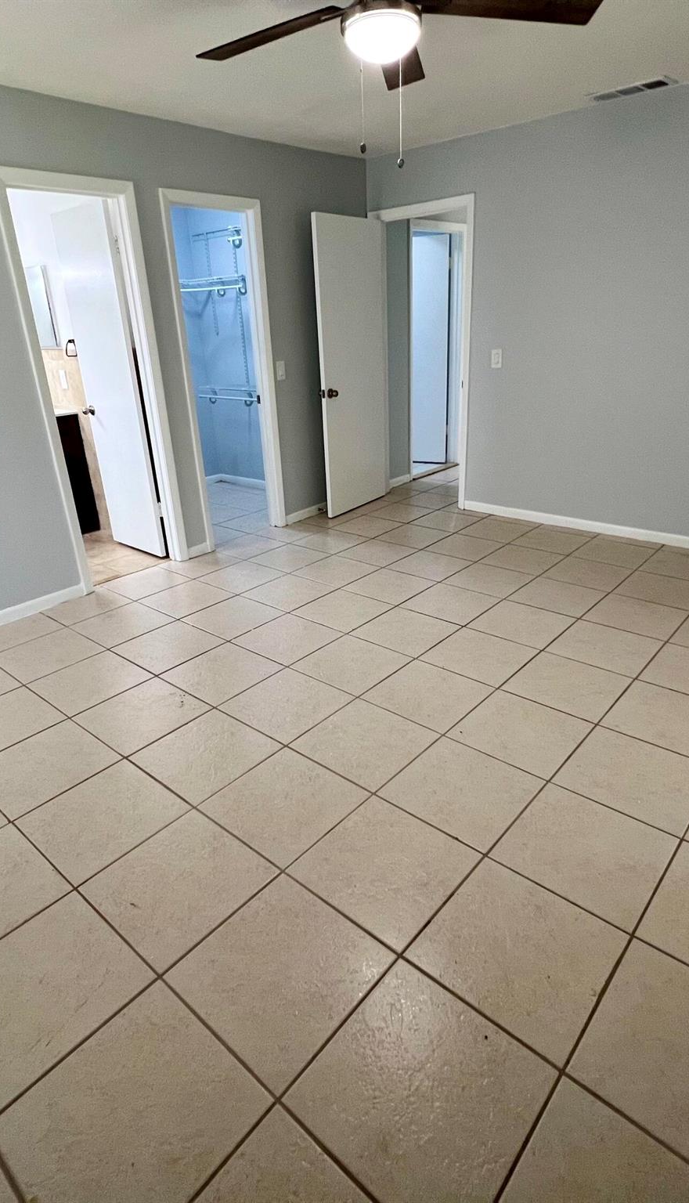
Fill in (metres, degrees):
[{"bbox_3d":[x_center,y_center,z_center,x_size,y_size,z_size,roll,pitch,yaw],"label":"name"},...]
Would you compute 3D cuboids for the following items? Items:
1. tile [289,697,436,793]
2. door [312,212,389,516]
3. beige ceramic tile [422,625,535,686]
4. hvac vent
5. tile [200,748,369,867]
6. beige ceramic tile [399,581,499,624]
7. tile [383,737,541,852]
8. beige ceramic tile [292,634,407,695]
[{"bbox_3d":[0.078,0.529,2.263,0.398,0.010,0.398,17,31,38],"label":"tile"},{"bbox_3d":[0.076,-1.767,4.701,0.040,2.091,0.807,13,28,33],"label":"door"},{"bbox_3d":[0.625,0.251,2.782,0.406,0.010,0.406,18,31,38],"label":"beige ceramic tile"},{"bbox_3d":[1.487,-2.666,3.140,0.400,0.025,0.180,19,33,37],"label":"hvac vent"},{"bbox_3d":[-0.195,0.663,1.983,0.395,0.012,0.395,19,33,37],"label":"tile"},{"bbox_3d":[0.591,0.013,3.328,0.406,0.010,0.406,18,31,38],"label":"beige ceramic tile"},{"bbox_3d":[0.392,0.628,2.014,0.398,0.010,0.398,17,31,38],"label":"tile"},{"bbox_3d":[0.042,0.290,2.778,0.400,0.010,0.400,17,31,38],"label":"beige ceramic tile"}]

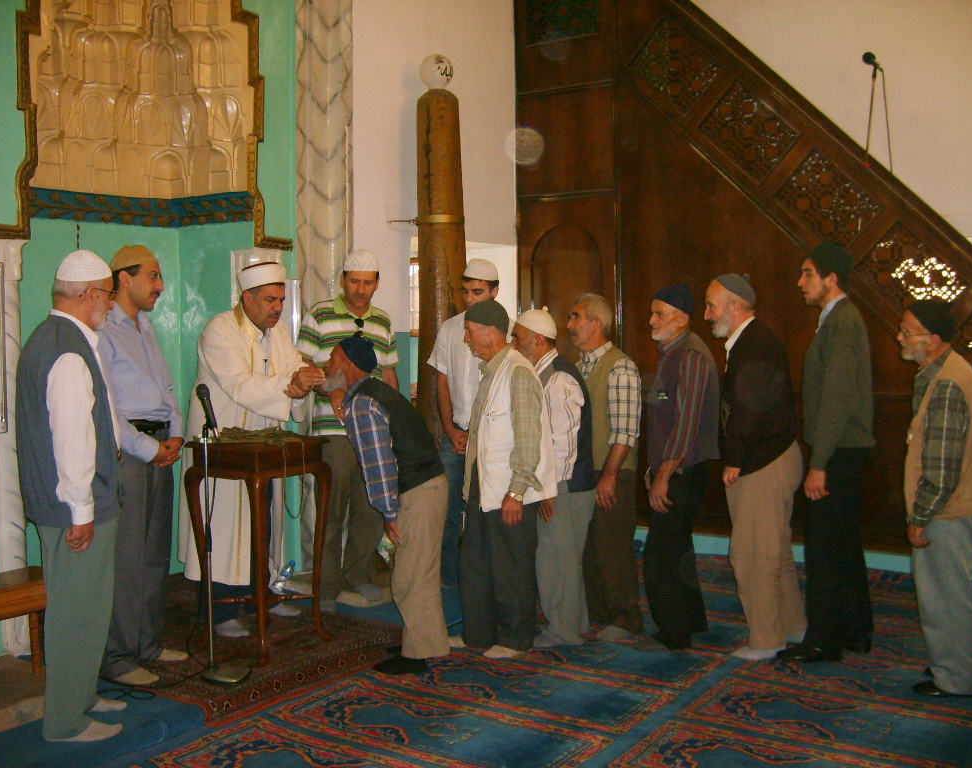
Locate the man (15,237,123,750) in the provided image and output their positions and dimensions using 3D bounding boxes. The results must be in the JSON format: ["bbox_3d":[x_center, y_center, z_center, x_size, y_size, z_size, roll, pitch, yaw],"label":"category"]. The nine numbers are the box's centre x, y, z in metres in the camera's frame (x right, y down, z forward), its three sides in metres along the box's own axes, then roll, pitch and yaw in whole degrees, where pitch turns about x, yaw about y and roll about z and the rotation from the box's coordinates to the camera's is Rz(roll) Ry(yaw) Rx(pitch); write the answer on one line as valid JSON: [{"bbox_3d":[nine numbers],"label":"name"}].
[{"bbox_3d":[-1.485,0.378,3.664,0.380,1.692,0.500,-2,3,-30],"label":"man"}]

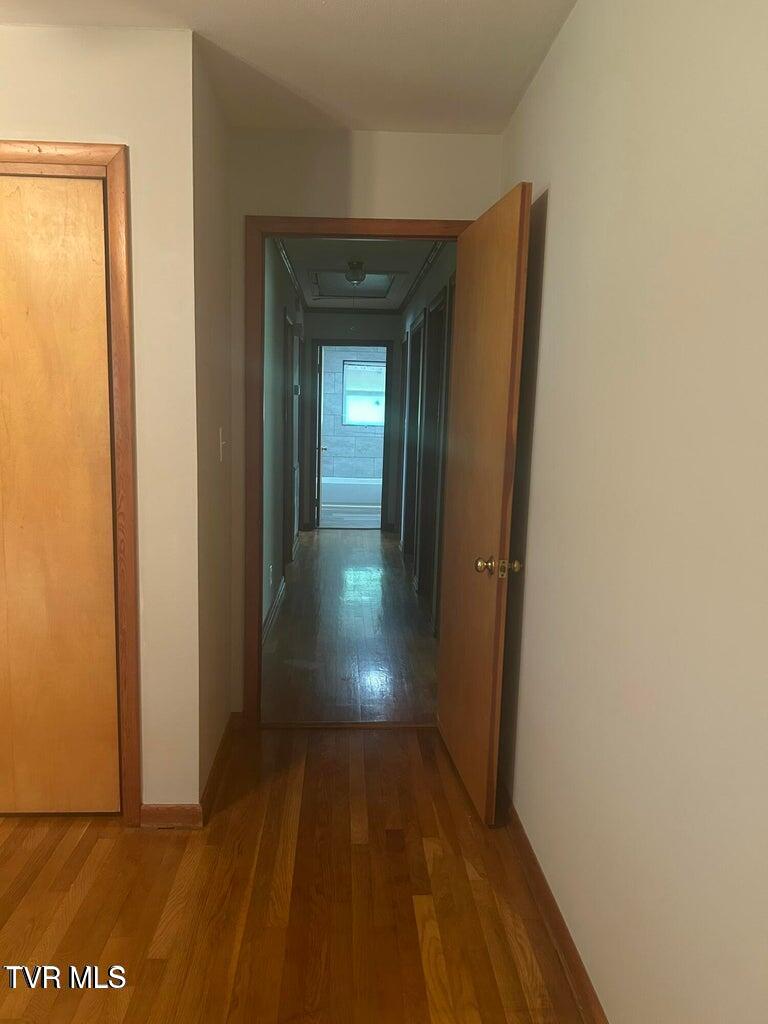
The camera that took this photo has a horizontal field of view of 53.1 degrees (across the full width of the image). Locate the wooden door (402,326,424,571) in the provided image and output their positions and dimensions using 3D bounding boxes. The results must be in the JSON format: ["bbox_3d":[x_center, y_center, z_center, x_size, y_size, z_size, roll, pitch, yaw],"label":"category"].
[{"bbox_3d":[0.263,-0.498,6.438,0.050,2.020,0.880,1,8,-3],"label":"wooden door"}]

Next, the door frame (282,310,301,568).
[{"bbox_3d":[-0.794,-0.541,6.333,0.100,2.080,0.930,1,8,-3],"label":"door frame"}]

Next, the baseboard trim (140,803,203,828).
[{"bbox_3d":[-0.696,0.997,2.525,0.200,0.077,0.020,1,8,-3],"label":"baseboard trim"}]

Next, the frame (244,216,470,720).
[{"bbox_3d":[-0.118,-0.106,3.212,0.910,2.120,0.090,1,8,-3],"label":"frame"}]

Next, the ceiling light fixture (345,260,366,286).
[{"bbox_3d":[-0.210,-1.762,5.688,0.165,0.165,0.165,1,8,-3],"label":"ceiling light fixture"}]

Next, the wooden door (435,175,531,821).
[{"bbox_3d":[0.340,-0.024,2.842,0.036,2.040,0.780,0,8,-9],"label":"wooden door"}]

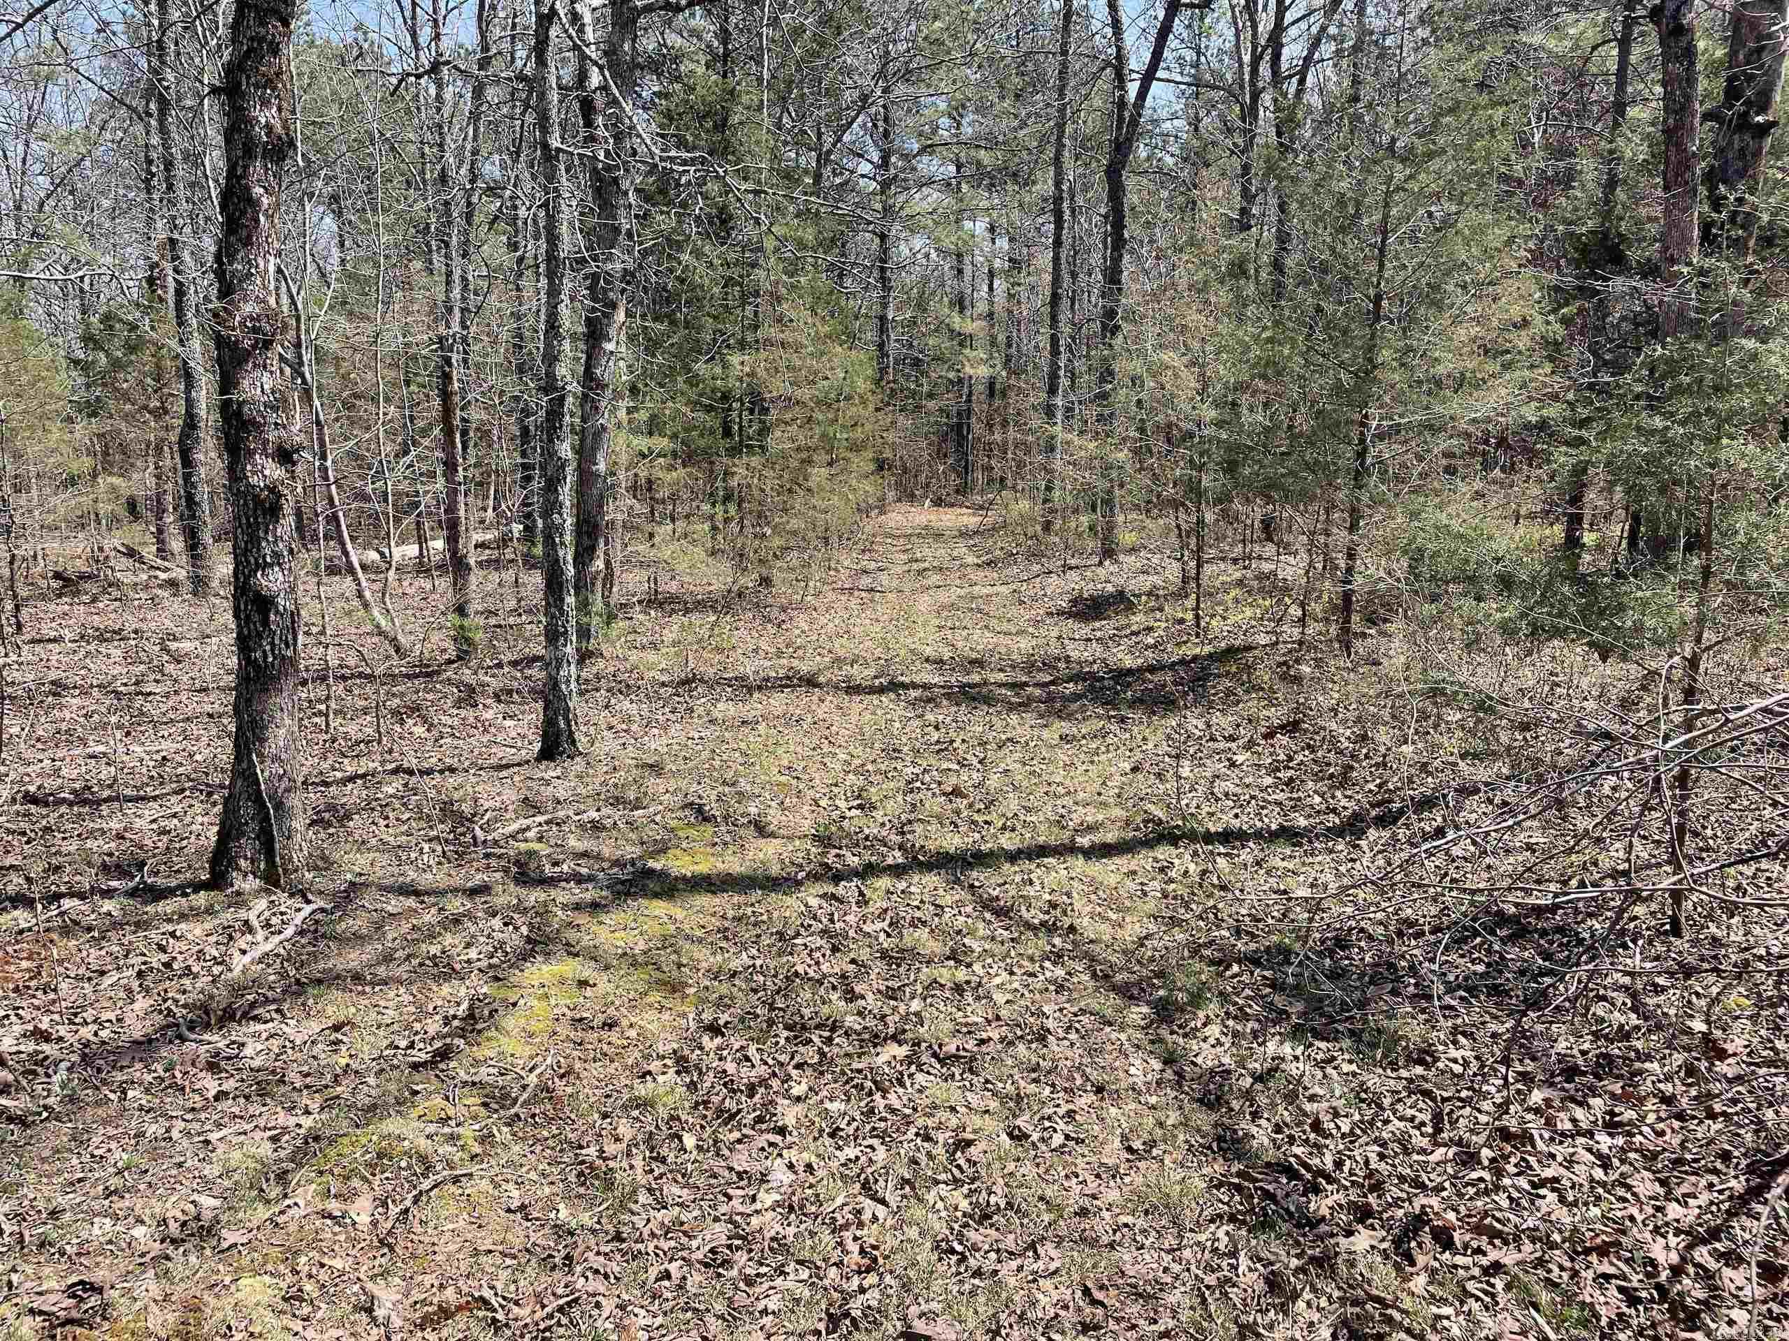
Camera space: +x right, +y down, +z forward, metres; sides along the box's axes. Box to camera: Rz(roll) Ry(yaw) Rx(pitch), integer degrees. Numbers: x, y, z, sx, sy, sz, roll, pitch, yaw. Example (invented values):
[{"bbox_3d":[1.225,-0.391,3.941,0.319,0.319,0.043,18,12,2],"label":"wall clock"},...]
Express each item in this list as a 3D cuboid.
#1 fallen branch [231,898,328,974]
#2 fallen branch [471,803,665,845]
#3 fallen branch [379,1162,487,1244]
[{"bbox_3d":[-2.002,0.837,4.399,0.160,0.070,0.635,0,9,2],"label":"fallen branch"},{"bbox_3d":[-1.372,0.620,5.772,0.867,0.070,0.130,-8,12,-41],"label":"fallen branch"},{"bbox_3d":[-0.963,1.101,2.828,0.080,0.040,0.321,4,10,23],"label":"fallen branch"}]

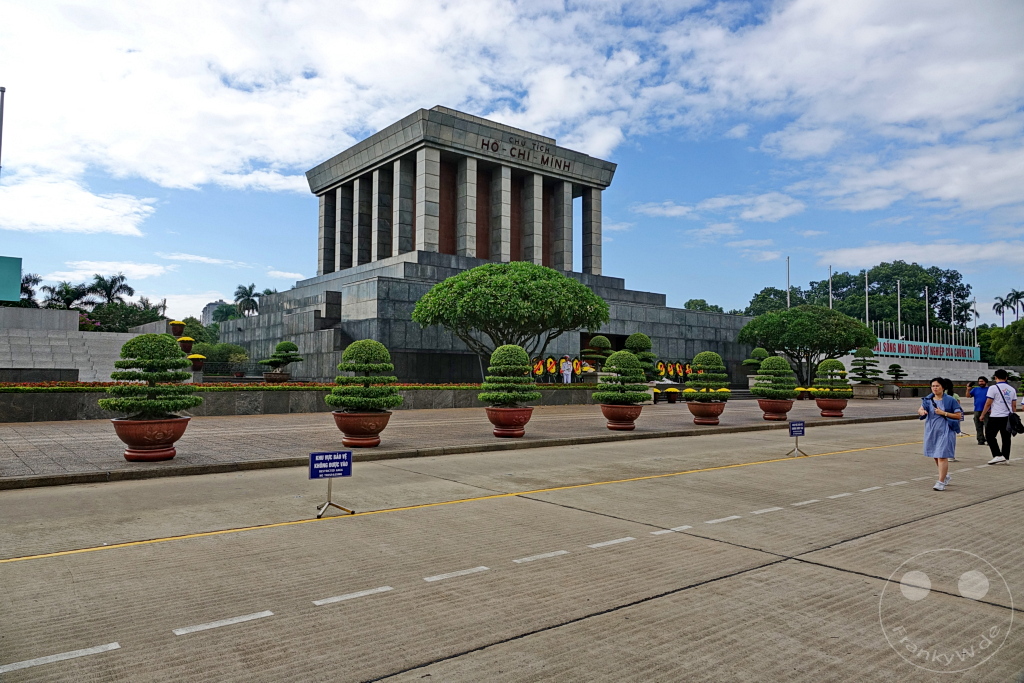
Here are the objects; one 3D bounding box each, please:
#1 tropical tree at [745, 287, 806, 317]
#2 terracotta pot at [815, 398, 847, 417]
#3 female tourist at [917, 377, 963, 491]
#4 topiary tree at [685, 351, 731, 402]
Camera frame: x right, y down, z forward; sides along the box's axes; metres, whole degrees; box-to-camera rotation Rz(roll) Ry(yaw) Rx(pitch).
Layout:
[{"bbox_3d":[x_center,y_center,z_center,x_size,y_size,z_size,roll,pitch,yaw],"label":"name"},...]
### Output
[{"bbox_3d":[42.779,-0.967,110.000,12.000,16.000,11.000,-1,-3,21],"label":"tropical tree"},{"bbox_3d":[11.887,2.467,25.400,1.260,0.670,1.260,1,-3,0],"label":"terracotta pot"},{"bbox_3d":[6.371,1.371,10.150,0.460,1.610,0.560,3,-4,-38],"label":"female tourist"},{"bbox_3d":[6.185,1.107,21.600,1.500,1.630,1.500,0,-3,16],"label":"topiary tree"}]

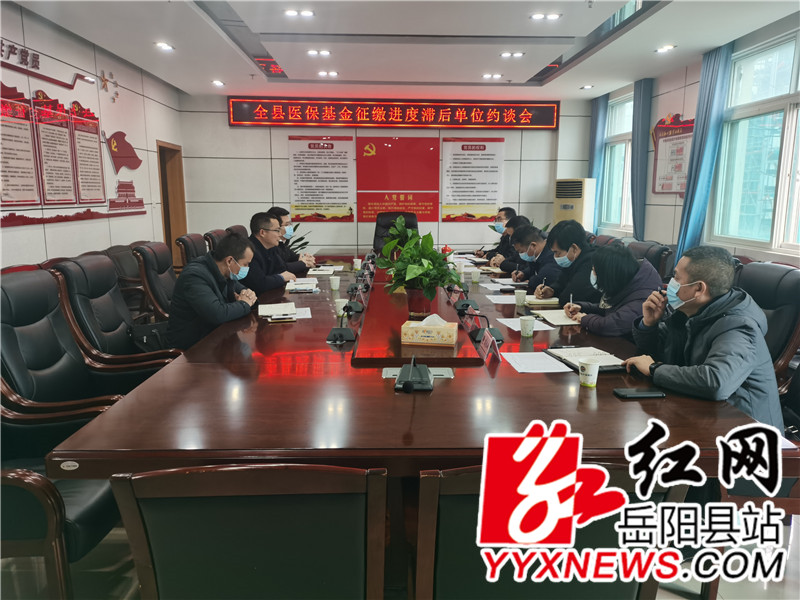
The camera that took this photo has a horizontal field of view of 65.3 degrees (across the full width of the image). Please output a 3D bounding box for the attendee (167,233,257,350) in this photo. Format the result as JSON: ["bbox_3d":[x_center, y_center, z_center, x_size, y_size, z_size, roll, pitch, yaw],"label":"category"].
[{"bbox_3d":[-1.060,0.201,3.820,0.700,1.220,0.550,0,10,0],"label":"attendee"}]

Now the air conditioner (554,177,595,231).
[{"bbox_3d":[2.453,-0.863,8.803,0.290,1.660,0.480,-9,14,-44],"label":"air conditioner"}]

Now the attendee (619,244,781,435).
[{"bbox_3d":[1.072,0.422,2.435,0.670,1.250,0.570,1,10,6],"label":"attendee"}]

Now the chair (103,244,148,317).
[{"bbox_3d":[-2.220,0.035,5.466,0.650,1.000,0.620,-1,10,-3],"label":"chair"}]

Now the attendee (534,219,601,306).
[{"bbox_3d":[1.160,0.102,4.091,0.700,1.267,0.520,-2,10,-9],"label":"attendee"}]

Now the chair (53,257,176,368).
[{"bbox_3d":[-1.288,0.323,3.249,0.710,1.110,0.640,0,10,2],"label":"chair"}]

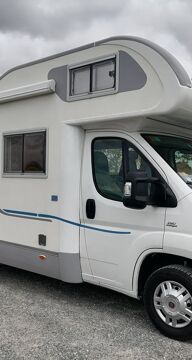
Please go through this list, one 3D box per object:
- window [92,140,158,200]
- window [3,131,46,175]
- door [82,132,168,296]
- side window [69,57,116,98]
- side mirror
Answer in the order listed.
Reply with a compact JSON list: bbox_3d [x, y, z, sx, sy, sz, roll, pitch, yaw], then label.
[{"bbox_3d":[0.289,-0.108,3.685,0.940,0.670,0.090,1,0,40],"label":"window"},{"bbox_3d":[-0.867,-0.309,4.412,0.847,0.571,0.060,1,0,40],"label":"window"},{"bbox_3d":[0.267,0.292,3.686,1.060,1.630,0.160,1,0,40],"label":"door"},{"bbox_3d":[-0.032,-1.047,3.715,0.684,0.359,0.060,1,0,40],"label":"side window"},{"bbox_3d":[0.401,0.091,3.313,0.150,0.340,0.340,1,0,40],"label":"side mirror"}]

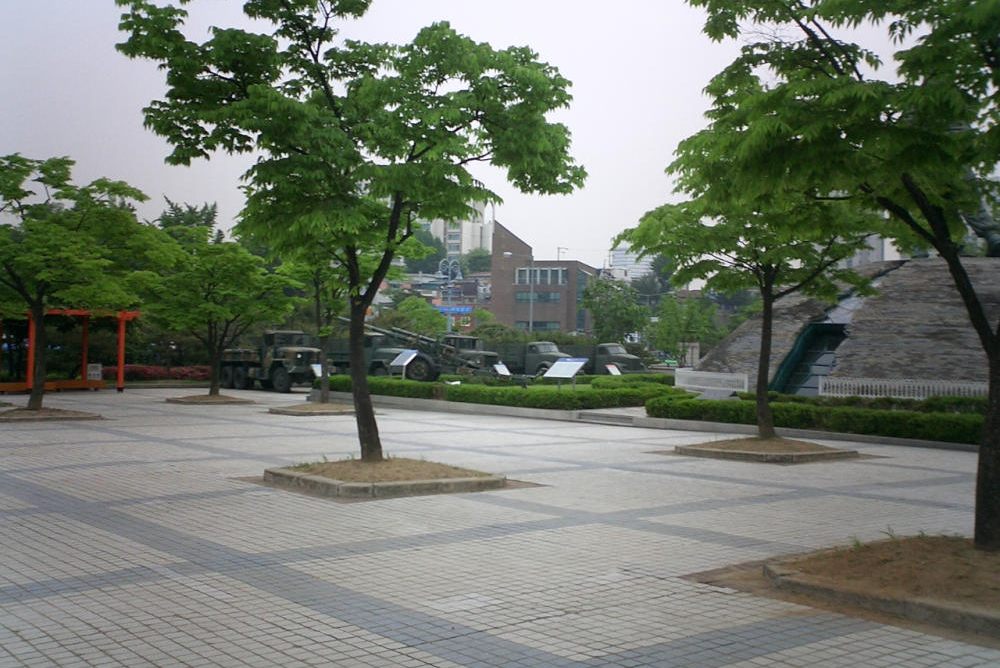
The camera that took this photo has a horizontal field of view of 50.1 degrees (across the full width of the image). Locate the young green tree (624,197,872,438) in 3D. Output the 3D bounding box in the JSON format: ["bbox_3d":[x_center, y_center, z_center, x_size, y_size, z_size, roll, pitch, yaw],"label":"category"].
[{"bbox_3d":[4.058,-0.253,17.457,4.050,3.952,3.848,1,-1,0],"label":"young green tree"}]

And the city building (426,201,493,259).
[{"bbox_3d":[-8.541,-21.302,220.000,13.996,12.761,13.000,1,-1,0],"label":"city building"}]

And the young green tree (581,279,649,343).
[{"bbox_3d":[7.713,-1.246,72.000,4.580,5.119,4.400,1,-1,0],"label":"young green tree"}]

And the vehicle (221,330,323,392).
[{"bbox_3d":[-10.208,1.264,48.382,2.400,2.650,6.700,2,-2,-43],"label":"vehicle"}]

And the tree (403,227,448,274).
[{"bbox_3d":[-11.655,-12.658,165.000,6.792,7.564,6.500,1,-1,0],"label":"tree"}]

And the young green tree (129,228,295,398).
[{"bbox_3d":[-9.214,-0.693,34.436,5.187,5.477,4.927,1,-1,0],"label":"young green tree"}]

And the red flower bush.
[{"bbox_3d":[-16.389,1.897,51.000,5.344,0.835,1.300,1,-1,0],"label":"red flower bush"}]

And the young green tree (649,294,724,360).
[{"bbox_3d":[13.609,-0.401,78.000,5.546,5.108,4.900,1,-1,0],"label":"young green tree"}]

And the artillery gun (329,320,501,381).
[{"bbox_3d":[-2.825,0.618,40.000,7.000,2.400,2.400,1,-2,10],"label":"artillery gun"}]

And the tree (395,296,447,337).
[{"bbox_3d":[-4.911,0.351,66.011,3.400,5.400,3.400,0,-1,0],"label":"tree"}]

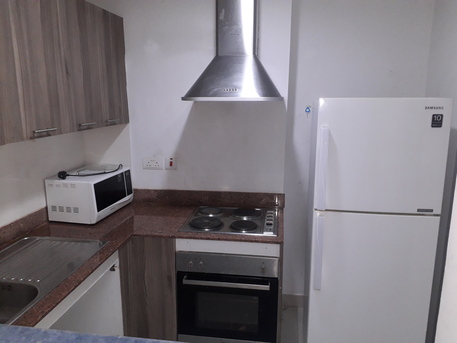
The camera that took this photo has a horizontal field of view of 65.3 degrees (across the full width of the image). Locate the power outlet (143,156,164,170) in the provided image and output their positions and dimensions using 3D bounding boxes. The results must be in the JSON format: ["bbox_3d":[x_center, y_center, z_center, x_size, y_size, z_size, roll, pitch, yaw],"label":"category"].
[{"bbox_3d":[-0.557,-0.061,2.644,0.149,0.089,0.012,1,12,8],"label":"power outlet"}]

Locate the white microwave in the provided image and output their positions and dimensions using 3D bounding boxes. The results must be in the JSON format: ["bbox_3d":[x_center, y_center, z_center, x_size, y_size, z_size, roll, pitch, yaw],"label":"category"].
[{"bbox_3d":[-0.935,0.151,2.460,0.347,0.270,0.470,2,12,12],"label":"white microwave"}]

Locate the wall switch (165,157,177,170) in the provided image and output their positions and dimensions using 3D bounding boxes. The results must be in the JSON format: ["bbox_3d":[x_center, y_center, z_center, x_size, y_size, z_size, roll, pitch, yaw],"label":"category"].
[{"bbox_3d":[-0.419,-0.058,2.626,0.088,0.089,0.012,1,12,8],"label":"wall switch"}]

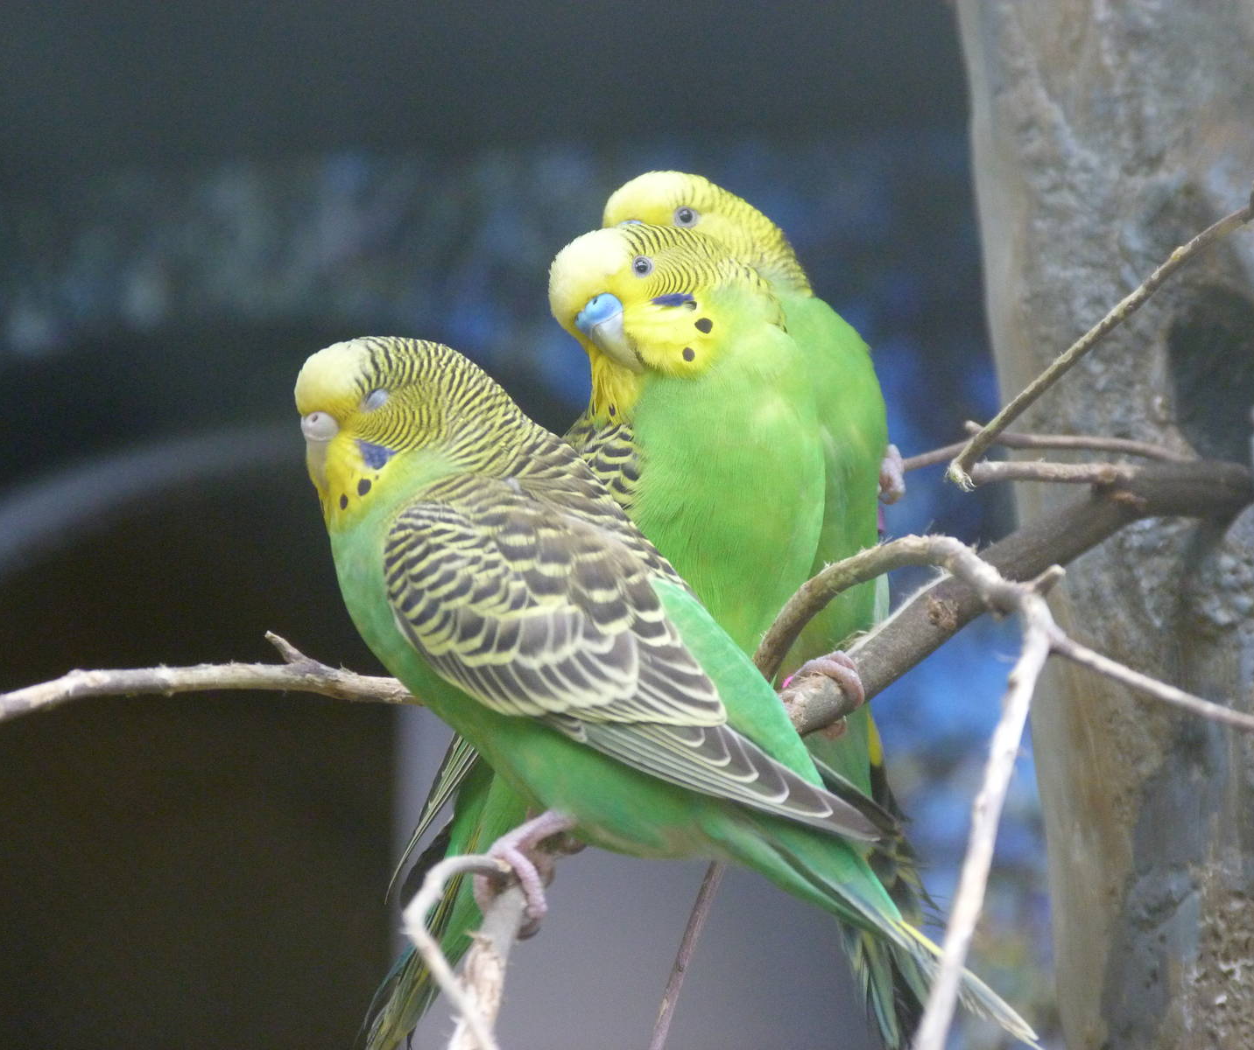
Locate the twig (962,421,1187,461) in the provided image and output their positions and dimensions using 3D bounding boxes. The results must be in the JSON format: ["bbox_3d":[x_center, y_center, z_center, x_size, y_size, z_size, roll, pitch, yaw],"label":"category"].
[{"bbox_3d":[0.087,-0.016,2.080,0.049,0.005,0.004,5,-2,-24],"label":"twig"}]

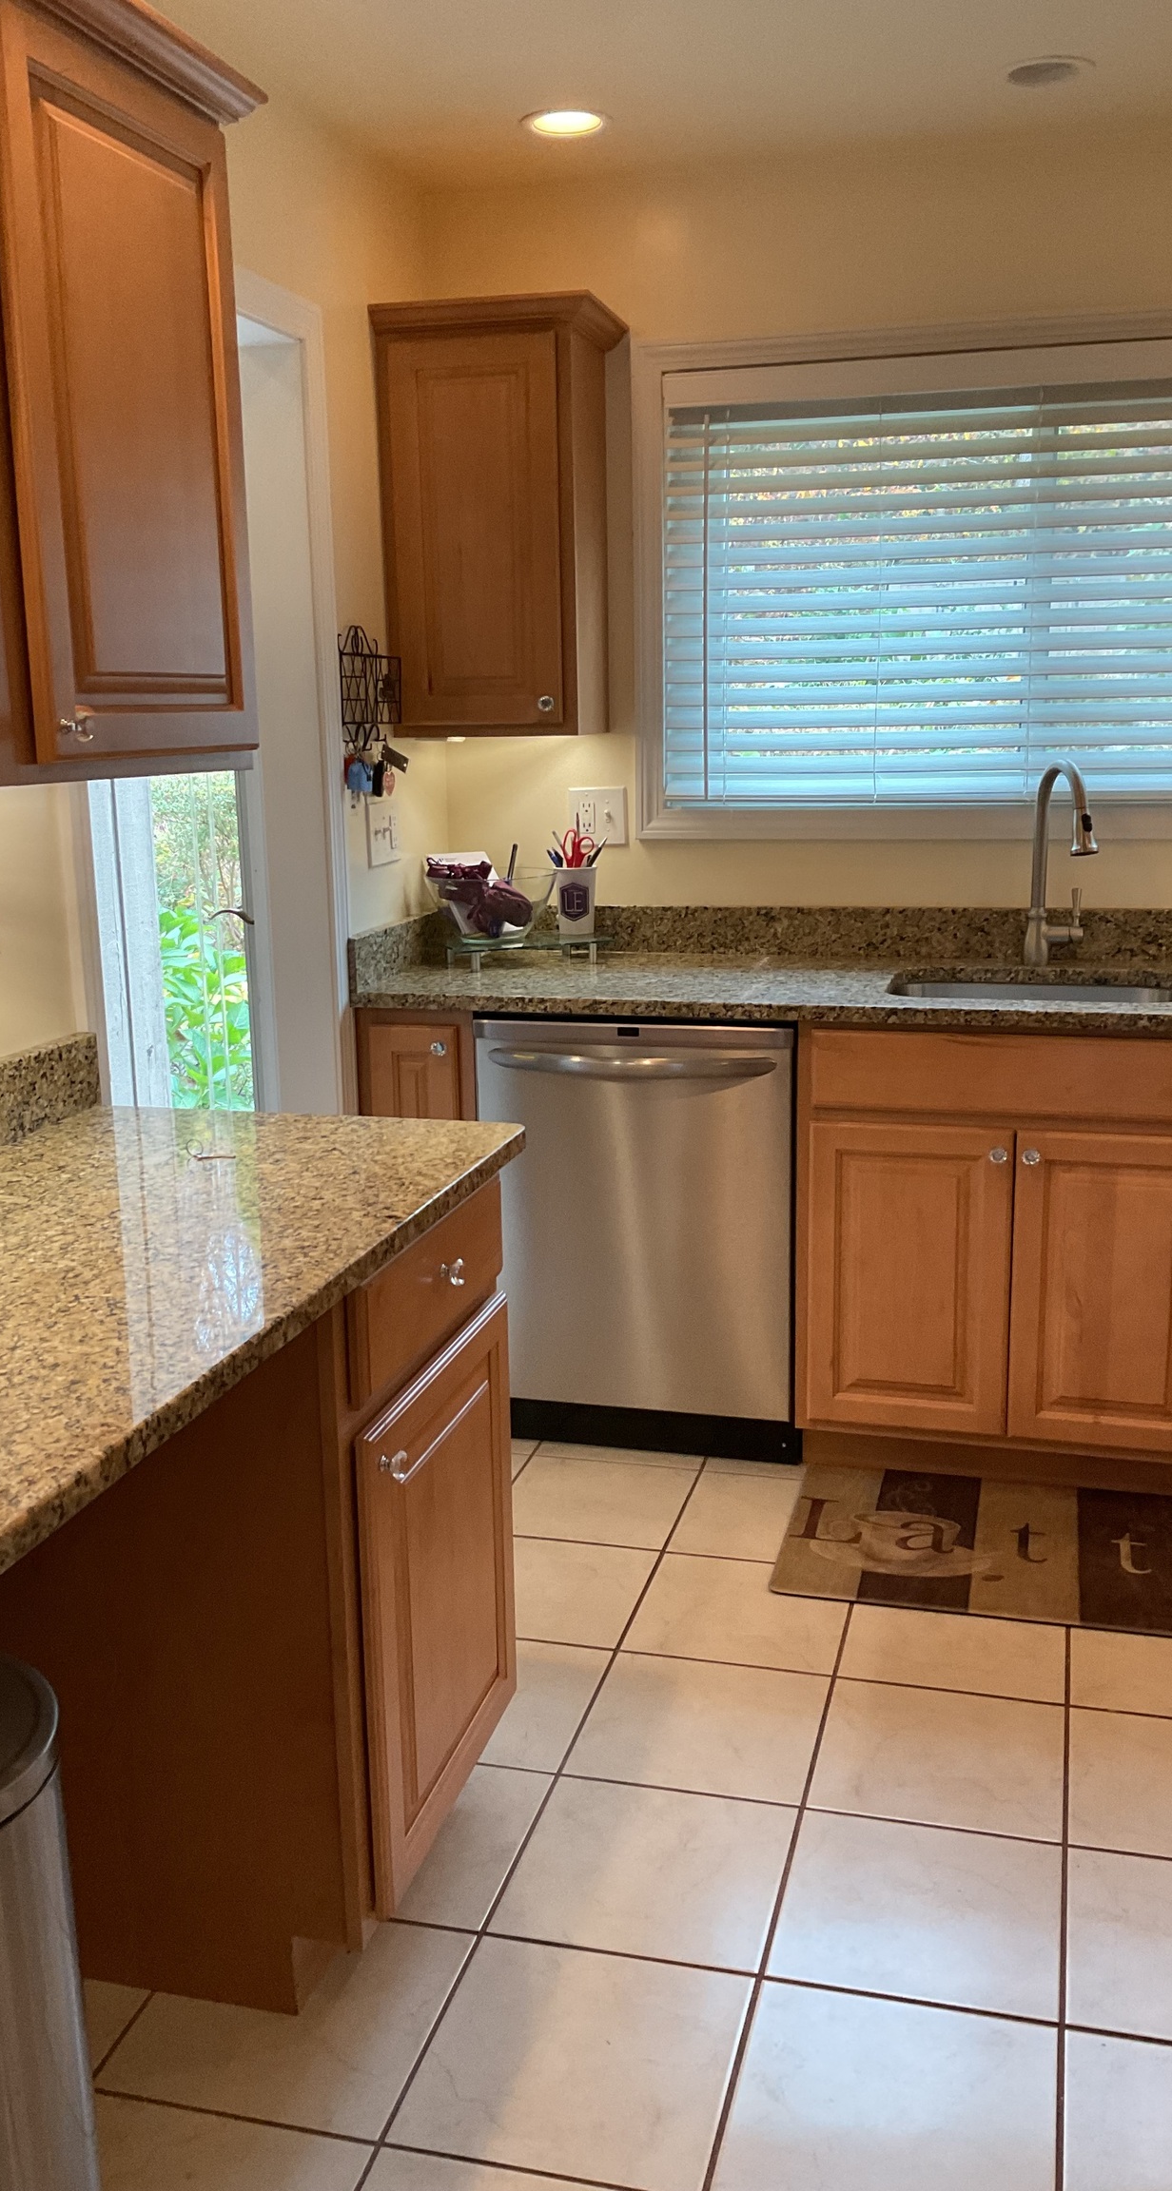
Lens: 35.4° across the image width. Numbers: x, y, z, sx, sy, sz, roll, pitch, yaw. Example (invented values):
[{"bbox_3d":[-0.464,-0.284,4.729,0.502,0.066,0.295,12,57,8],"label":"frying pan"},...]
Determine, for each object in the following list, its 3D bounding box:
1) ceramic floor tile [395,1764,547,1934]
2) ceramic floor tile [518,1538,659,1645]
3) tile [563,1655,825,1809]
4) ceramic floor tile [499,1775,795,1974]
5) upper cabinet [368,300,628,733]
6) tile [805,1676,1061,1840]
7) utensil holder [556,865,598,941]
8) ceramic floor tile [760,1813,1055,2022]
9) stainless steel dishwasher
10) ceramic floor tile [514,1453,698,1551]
[{"bbox_3d":[-0.245,0.969,2.411,0.331,0.010,0.331,2,13,15],"label":"ceramic floor tile"},{"bbox_3d":[-0.073,0.830,3.069,0.333,0.010,0.333,2,13,15],"label":"ceramic floor tile"},{"bbox_3d":[0.170,0.916,2.662,0.333,0.010,0.333,2,13,15],"label":"tile"},{"bbox_3d":[0.082,0.983,2.326,0.331,0.010,0.331,2,13,15],"label":"ceramic floor tile"},{"bbox_3d":[-0.144,-1.105,3.594,0.418,0.784,0.360,2,13,15],"label":"upper cabinet"},{"bbox_3d":[0.495,0.923,2.559,0.331,0.010,0.331,2,13,15],"label":"tile"},{"bbox_3d":[-0.018,-0.391,3.739,0.089,0.141,0.089,-1,13,0],"label":"utensil holder"},{"bbox_3d":[0.408,0.996,2.240,0.331,0.010,0.331,2,13,15],"label":"ceramic floor tile"},{"bbox_3d":[0.159,0.203,3.698,0.602,0.812,0.630,2,13,15],"label":"stainless steel dishwasher"},{"bbox_3d":[0.014,0.750,3.367,0.331,0.010,0.331,2,13,15],"label":"ceramic floor tile"}]

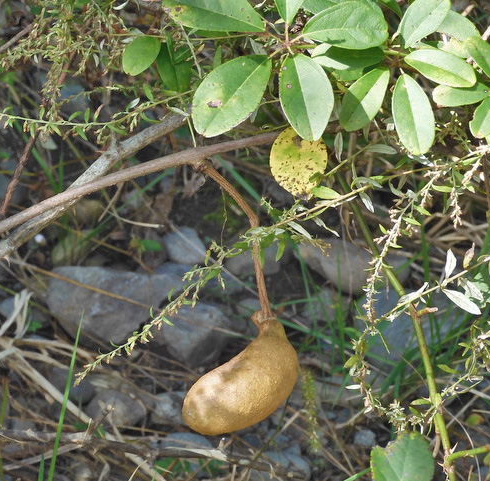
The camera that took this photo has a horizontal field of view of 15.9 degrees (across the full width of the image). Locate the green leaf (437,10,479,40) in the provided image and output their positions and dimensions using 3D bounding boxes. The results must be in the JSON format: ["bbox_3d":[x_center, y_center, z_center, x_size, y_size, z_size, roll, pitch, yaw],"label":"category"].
[{"bbox_3d":[0.129,-0.132,1.080,0.038,0.019,0.009,30,-1,0],"label":"green leaf"}]

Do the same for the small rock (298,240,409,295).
[{"bbox_3d":[0.093,0.023,1.480,0.101,0.037,0.051,0,32,0],"label":"small rock"}]

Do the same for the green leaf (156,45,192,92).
[{"bbox_3d":[-0.047,-0.108,1.100,0.022,0.009,0.035,-17,71,-4],"label":"green leaf"}]

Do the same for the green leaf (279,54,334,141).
[{"bbox_3d":[0.035,-0.084,1.030,0.032,0.011,0.054,-14,78,0],"label":"green leaf"}]

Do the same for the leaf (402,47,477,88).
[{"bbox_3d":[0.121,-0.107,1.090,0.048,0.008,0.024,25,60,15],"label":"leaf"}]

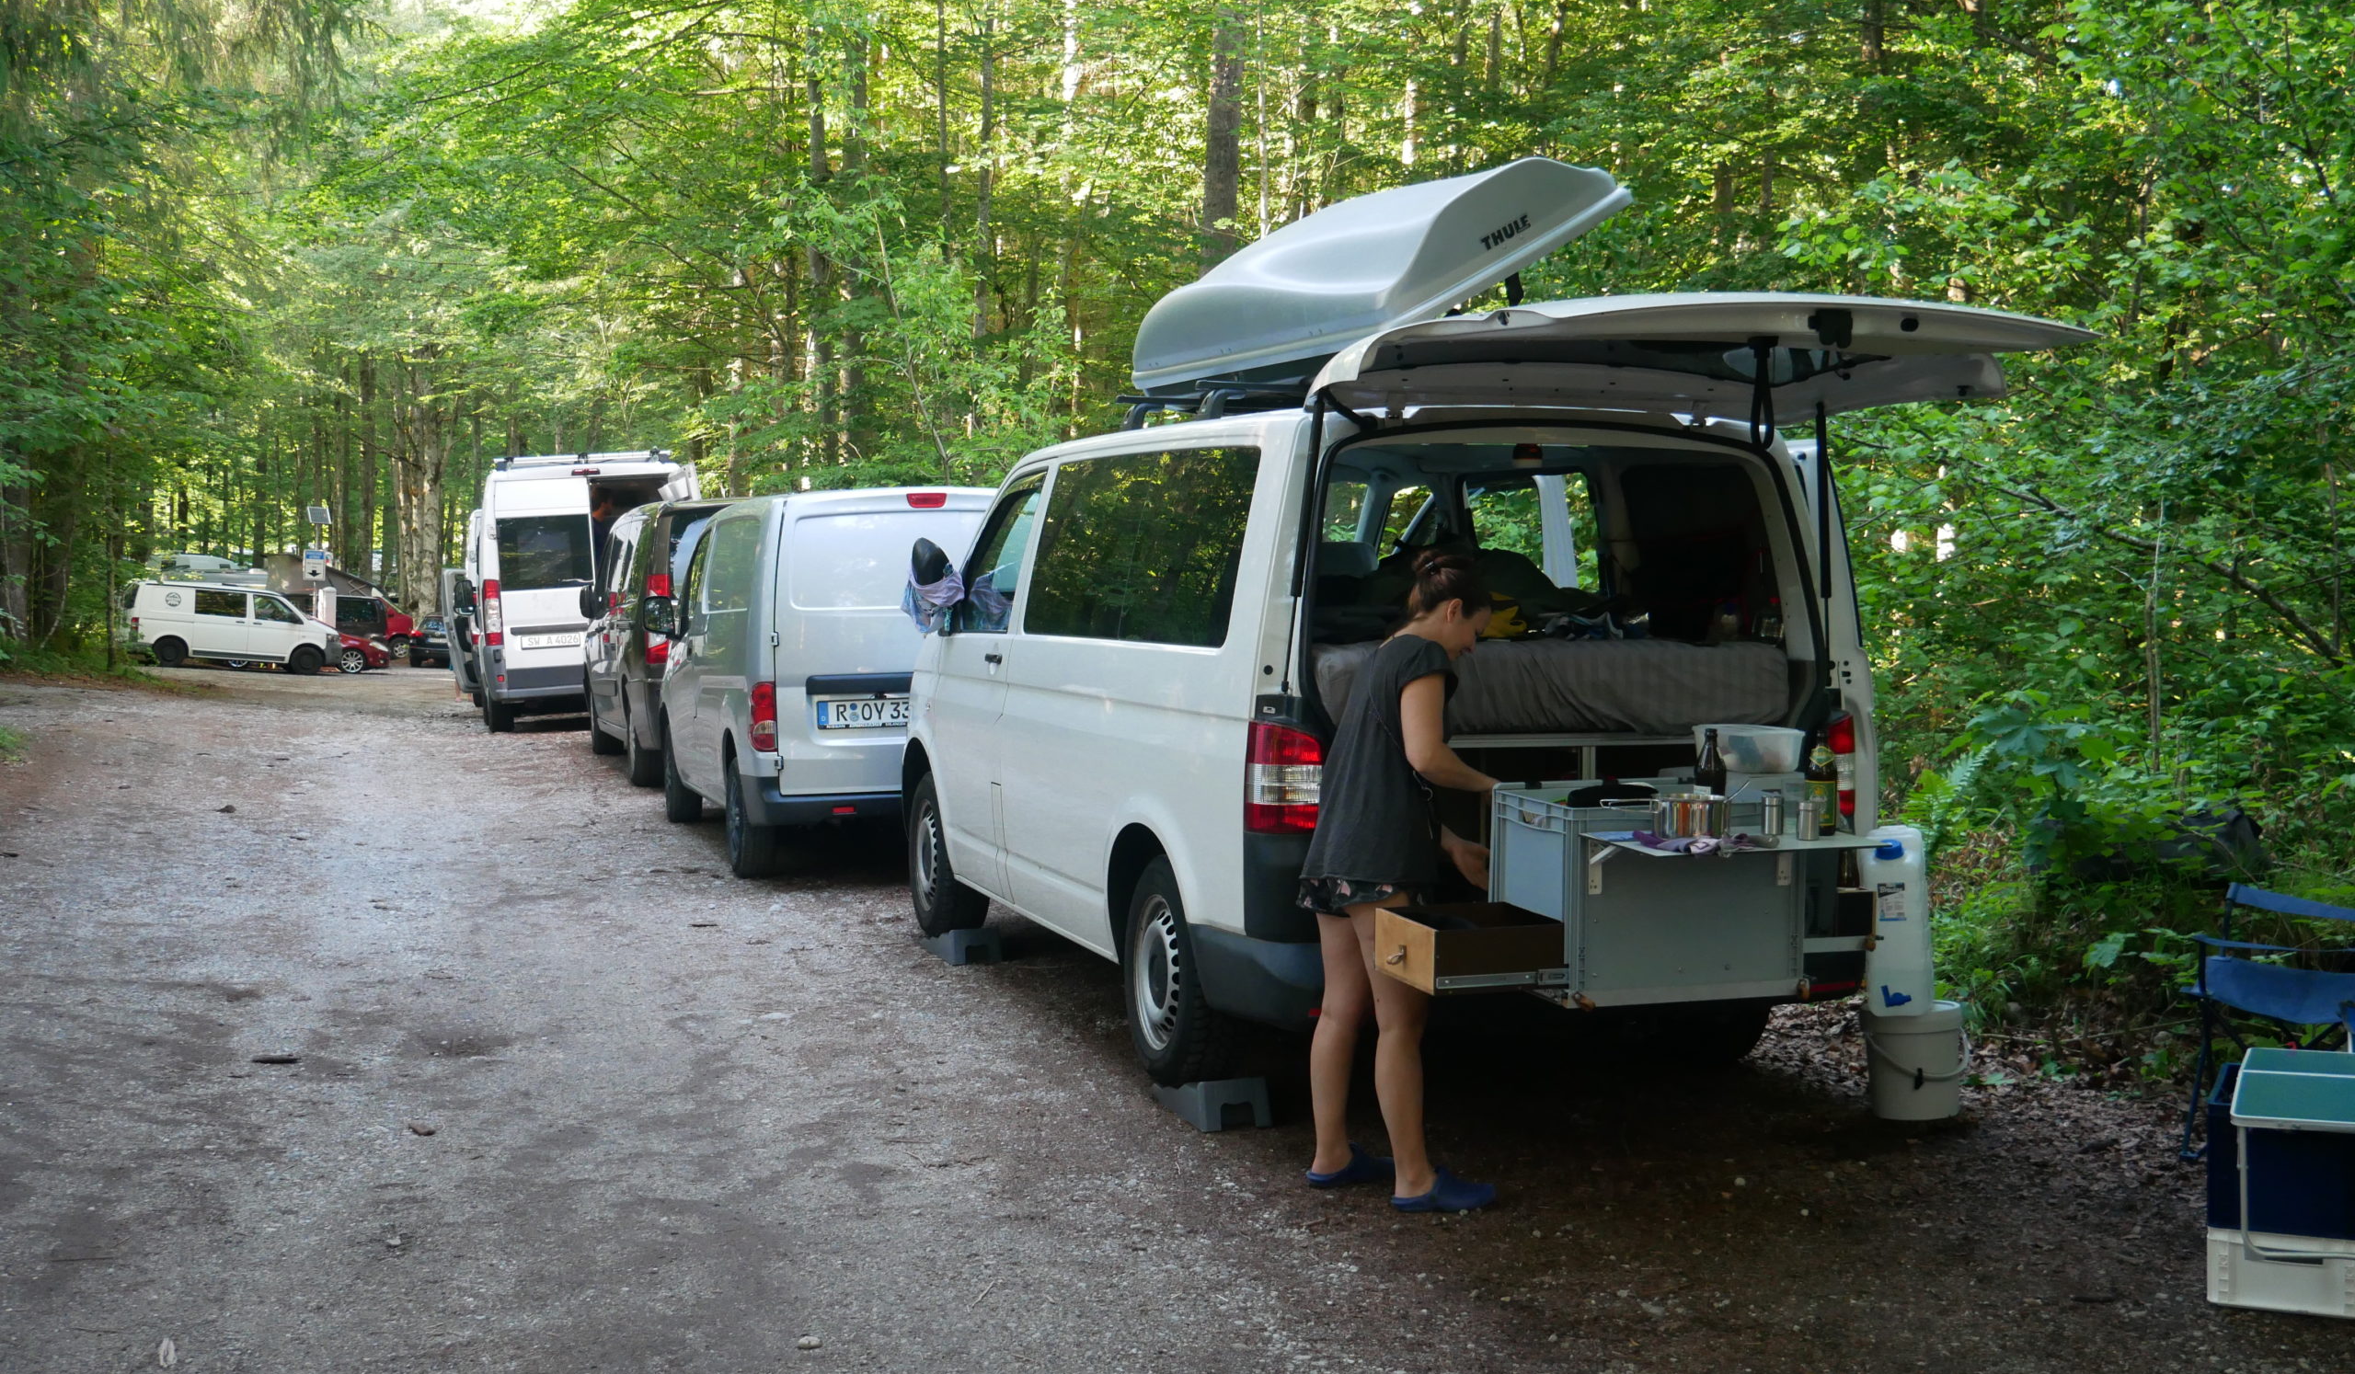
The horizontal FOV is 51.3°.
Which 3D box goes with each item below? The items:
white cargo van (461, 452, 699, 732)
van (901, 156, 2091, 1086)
[{"bbox_3d":[-6.132,-0.971,25.078,2.100,2.600,5.850,-4,3,-17],"label":"white cargo van"},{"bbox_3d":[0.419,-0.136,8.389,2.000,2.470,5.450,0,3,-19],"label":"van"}]

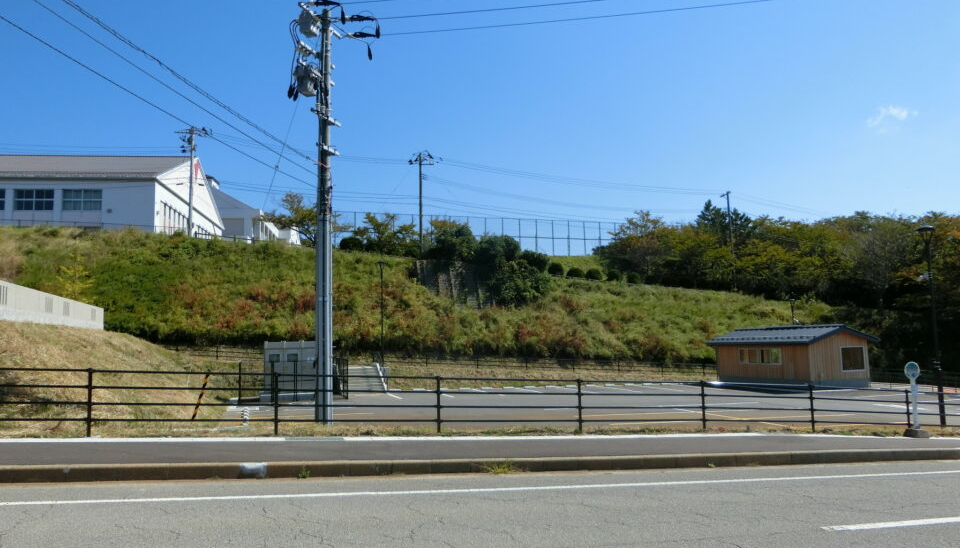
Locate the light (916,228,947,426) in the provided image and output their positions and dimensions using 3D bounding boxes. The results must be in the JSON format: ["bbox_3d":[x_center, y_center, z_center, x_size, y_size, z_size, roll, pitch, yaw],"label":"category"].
[{"bbox_3d":[12.779,1.419,19.493,0.550,5.695,0.550,-3,-6,19],"label":"light"}]

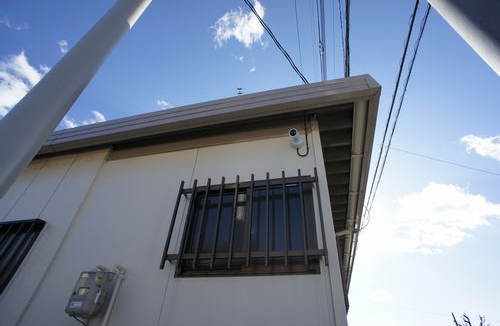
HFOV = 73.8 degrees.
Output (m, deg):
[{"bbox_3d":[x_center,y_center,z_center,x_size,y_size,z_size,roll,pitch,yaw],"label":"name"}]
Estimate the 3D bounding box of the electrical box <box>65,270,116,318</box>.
[{"bbox_3d":[-1.105,0.898,2.335,0.182,0.304,0.125,-6,-44,10],"label":"electrical box"}]

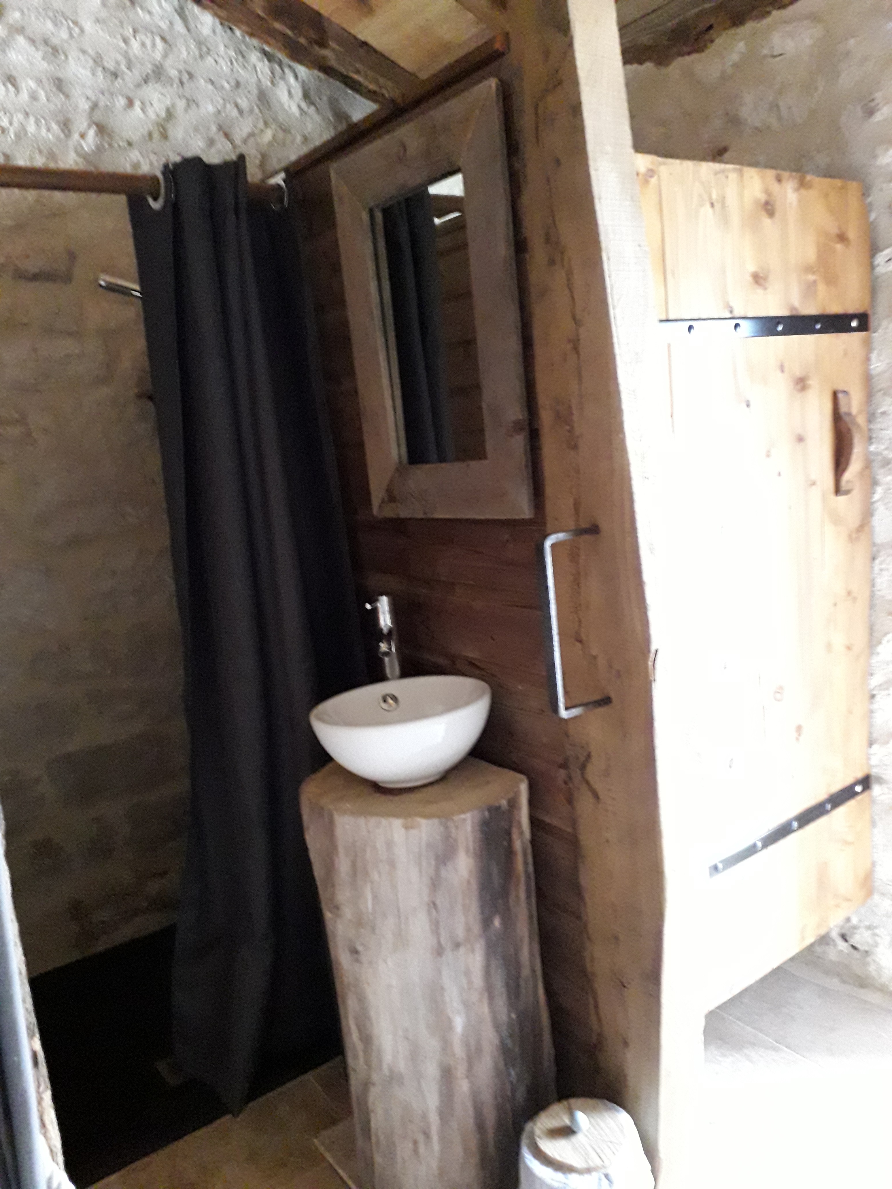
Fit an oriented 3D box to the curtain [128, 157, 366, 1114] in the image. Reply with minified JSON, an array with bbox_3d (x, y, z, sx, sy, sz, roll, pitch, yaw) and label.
[{"bbox_3d":[-0.441,0.149,2.010,0.500,2.030,0.160,-12,12,-34],"label":"curtain"}]

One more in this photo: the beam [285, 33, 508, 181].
[{"bbox_3d":[-0.128,-0.841,1.665,0.045,0.040,0.750,-12,12,-34],"label":"beam"}]

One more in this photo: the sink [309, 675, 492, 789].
[{"bbox_3d":[-0.076,0.265,1.706,0.325,0.150,0.325,-5,10,1],"label":"sink"}]

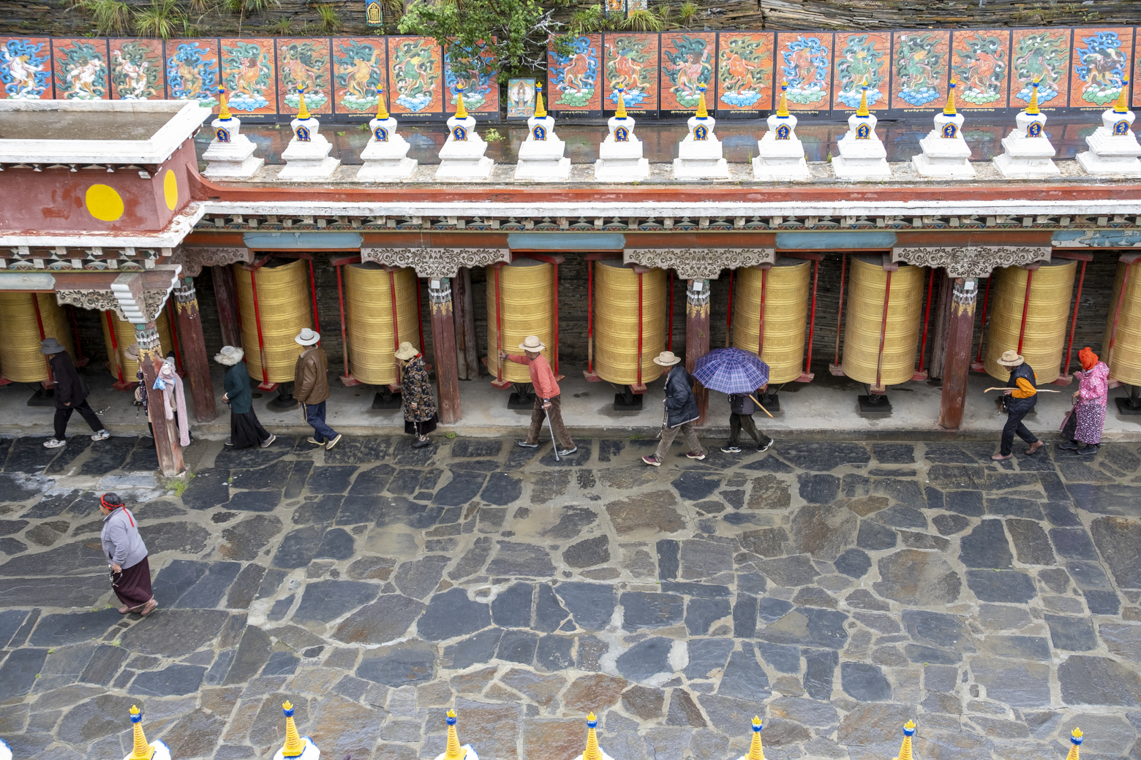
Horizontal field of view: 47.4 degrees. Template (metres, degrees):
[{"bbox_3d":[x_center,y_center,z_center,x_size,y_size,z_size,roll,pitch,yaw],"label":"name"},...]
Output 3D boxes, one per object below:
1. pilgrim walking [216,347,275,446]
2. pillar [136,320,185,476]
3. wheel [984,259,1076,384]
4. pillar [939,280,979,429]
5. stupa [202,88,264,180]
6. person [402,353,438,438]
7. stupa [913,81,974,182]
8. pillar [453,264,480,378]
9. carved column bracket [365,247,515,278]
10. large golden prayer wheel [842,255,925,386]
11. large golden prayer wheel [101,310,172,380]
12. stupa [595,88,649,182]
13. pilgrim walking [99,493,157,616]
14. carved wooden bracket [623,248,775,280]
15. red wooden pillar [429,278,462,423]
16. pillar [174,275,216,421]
[{"bbox_3d":[-4.488,0.223,17.799,0.664,1.520,0.520,2,26,7],"label":"pilgrim walking"},{"bbox_3d":[-5.426,0.210,17.156,0.320,2.226,0.320,0,25,2],"label":"pillar"},{"bbox_3d":[6.342,-0.921,17.957,1.038,1.706,1.038,0,25,4],"label":"wheel"},{"bbox_3d":[5.298,-0.401,17.745,0.310,2.226,0.310,0,25,2],"label":"pillar"},{"bbox_3d":[-4.517,-3.314,17.095,0.700,1.139,0.680,0,26,2],"label":"stupa"},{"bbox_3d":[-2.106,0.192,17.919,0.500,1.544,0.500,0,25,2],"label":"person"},{"bbox_3d":[4.775,-3.227,16.436,0.680,1.160,0.710,0,25,4],"label":"stupa"},{"bbox_3d":[-1.541,-1.079,18.911,0.266,2.236,0.266,0,25,4],"label":"pillar"},{"bbox_3d":[-1.698,-1.531,16.593,1.880,0.395,0.210,0,27,4],"label":"carved column bracket"},{"bbox_3d":[4.238,-0.900,17.584,0.969,1.690,0.969,0,25,4],"label":"large golden prayer wheel"},{"bbox_3d":[-6.177,-0.943,18.442,0.950,1.735,0.950,-1,26,0],"label":"large golden prayer wheel"},{"bbox_3d":[0.667,-3.268,16.888,0.700,1.182,0.680,0,26,2],"label":"stupa"},{"bbox_3d":[-4.907,1.924,14.366,0.520,1.548,0.460,0,25,2],"label":"pilgrim walking"},{"bbox_3d":[1.620,-1.510,16.378,1.870,0.395,0.210,0,27,4],"label":"carved wooden bracket"},{"bbox_3d":[-1.748,-0.441,18.102,0.310,2.201,0.310,0,25,2],"label":"red wooden pillar"},{"bbox_3d":[-5.260,-0.476,18.346,0.310,2.220,0.310,0,25,4],"label":"pillar"}]

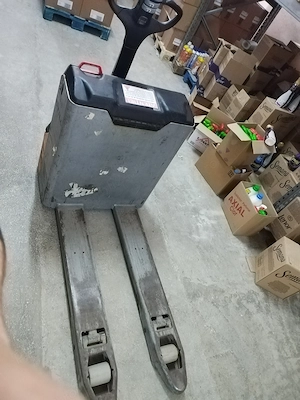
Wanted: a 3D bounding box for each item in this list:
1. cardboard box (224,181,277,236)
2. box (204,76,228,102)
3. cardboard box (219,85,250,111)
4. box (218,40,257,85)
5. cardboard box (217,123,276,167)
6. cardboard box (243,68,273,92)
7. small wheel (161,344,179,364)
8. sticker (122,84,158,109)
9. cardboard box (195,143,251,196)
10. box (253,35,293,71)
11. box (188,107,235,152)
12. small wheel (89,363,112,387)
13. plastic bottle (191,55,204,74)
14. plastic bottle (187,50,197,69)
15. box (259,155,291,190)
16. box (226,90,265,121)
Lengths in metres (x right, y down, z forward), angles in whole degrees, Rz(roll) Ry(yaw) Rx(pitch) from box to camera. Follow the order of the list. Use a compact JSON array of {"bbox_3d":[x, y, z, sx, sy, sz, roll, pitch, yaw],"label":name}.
[{"bbox_3d":[0.842,0.081,2.580,0.212,0.300,0.342,8,49,-25],"label":"cardboard box"},{"bbox_3d":[0.819,-1.308,3.615,0.221,0.222,0.156,16,46,-18],"label":"box"},{"bbox_3d":[0.999,-1.106,3.458,0.235,0.314,0.200,-1,54,-31],"label":"cardboard box"},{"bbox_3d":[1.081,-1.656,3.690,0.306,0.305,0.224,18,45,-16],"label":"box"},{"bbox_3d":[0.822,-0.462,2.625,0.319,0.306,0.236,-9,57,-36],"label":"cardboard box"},{"bbox_3d":[1.294,-1.512,3.747,0.295,0.295,0.245,7,50,-26],"label":"cardboard box"},{"bbox_3d":[0.104,0.822,1.605,0.087,0.086,0.086,1,52,-30],"label":"small wheel"},{"bbox_3d":[-0.044,-0.516,1.505,0.188,0.004,0.112,1,67,-30],"label":"sticker"},{"bbox_3d":[0.683,-0.291,2.802,0.254,0.283,0.369,-12,59,-37],"label":"cardboard box"},{"bbox_3d":[1.421,-1.700,3.531,0.295,0.290,0.245,7,50,-26],"label":"box"},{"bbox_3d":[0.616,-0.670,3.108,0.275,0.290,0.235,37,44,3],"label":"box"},{"bbox_3d":[-0.235,0.816,1.410,0.087,0.086,0.086,1,52,-30],"label":"small wheel"},{"bbox_3d":[0.622,-1.750,3.885,0.066,0.242,0.075,6,50,-27],"label":"plastic bottle"},{"bbox_3d":[0.550,-1.826,3.927,0.065,0.235,0.075,-16,61,-39],"label":"plastic bottle"},{"bbox_3d":[1.346,-0.232,3.028,0.250,0.320,0.228,8,49,-25],"label":"box"},{"bbox_3d":[1.108,-1.075,3.489,0.235,0.324,0.165,-1,54,-31],"label":"box"}]

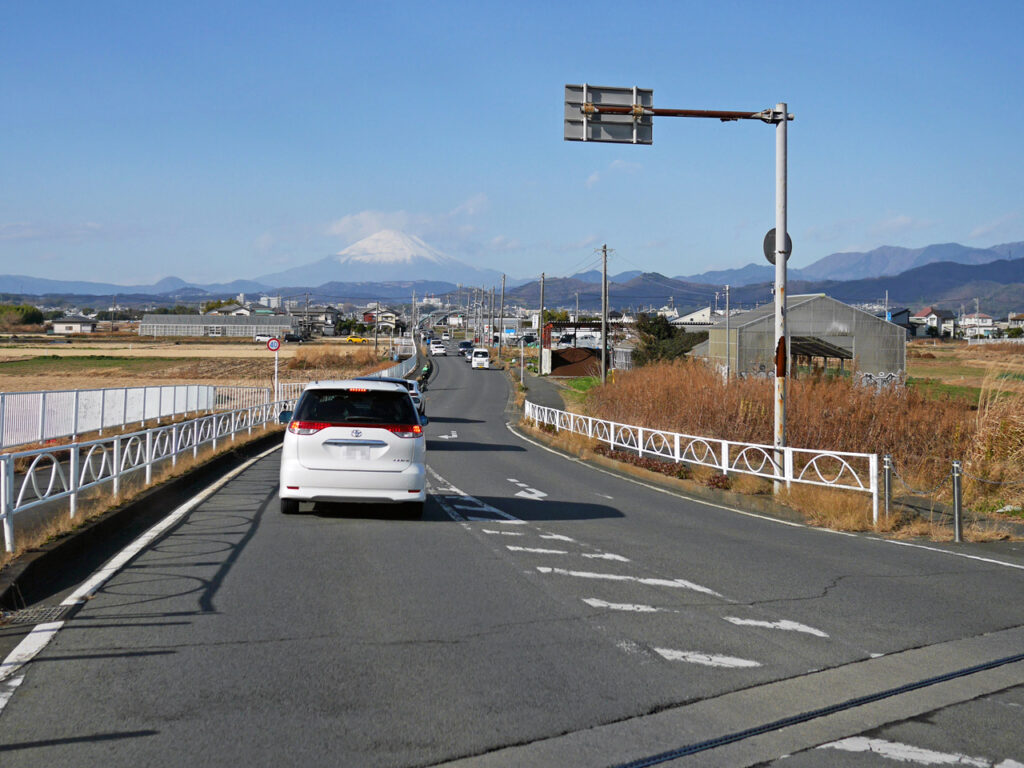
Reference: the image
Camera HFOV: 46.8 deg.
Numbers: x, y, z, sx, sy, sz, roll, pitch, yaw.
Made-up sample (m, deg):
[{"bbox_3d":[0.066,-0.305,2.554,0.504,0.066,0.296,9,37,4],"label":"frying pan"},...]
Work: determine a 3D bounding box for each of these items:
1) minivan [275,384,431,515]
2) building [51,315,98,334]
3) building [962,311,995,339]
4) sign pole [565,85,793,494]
[{"bbox_3d":[-2.190,0.820,16.700,1.830,1.760,4.800,1,1,-7],"label":"minivan"},{"bbox_3d":[-112.767,-15.207,305.000,10.300,5.200,8.300,0,4,1],"label":"building"},{"bbox_3d":[116.050,-14.335,295.000,8.000,7.000,7.800,1,4,18],"label":"building"},{"bbox_3d":[2.680,-1.400,18.800,3.850,6.350,0.500,-1,4,-15],"label":"sign pole"}]

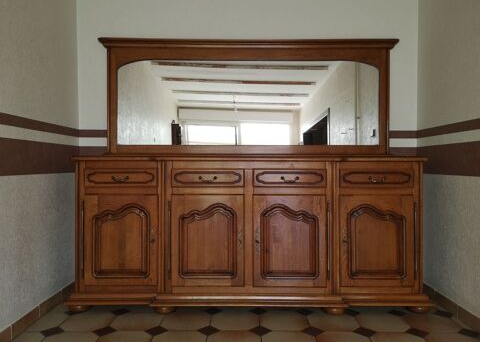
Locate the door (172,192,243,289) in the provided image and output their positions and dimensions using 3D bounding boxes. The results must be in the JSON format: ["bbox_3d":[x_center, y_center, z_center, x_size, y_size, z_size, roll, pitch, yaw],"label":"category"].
[{"bbox_3d":[-0.206,0.453,2.510,0.472,0.593,0.040,0,0,0],"label":"door"}]

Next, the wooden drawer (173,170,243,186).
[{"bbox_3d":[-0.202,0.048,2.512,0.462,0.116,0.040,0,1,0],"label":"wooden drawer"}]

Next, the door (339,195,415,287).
[{"bbox_3d":[0.887,0.458,2.534,0.490,0.599,0.030,0,1,0],"label":"door"}]

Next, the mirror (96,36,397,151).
[{"bbox_3d":[0.068,-0.548,2.892,2.185,0.853,0.100,0,1,0],"label":"mirror"}]

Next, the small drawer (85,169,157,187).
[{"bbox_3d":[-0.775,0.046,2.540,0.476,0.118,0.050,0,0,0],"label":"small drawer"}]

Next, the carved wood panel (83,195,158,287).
[{"bbox_3d":[-0.776,0.459,2.547,0.489,0.601,0.030,0,1,0],"label":"carved wood panel"}]

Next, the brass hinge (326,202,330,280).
[{"bbox_3d":[0.567,0.447,2.496,0.024,0.503,0.020,0,1,0],"label":"brass hinge"}]

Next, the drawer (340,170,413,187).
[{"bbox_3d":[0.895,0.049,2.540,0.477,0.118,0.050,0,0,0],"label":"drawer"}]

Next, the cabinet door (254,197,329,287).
[{"bbox_3d":[0.320,0.452,2.508,0.472,0.592,0.030,0,1,0],"label":"cabinet door"}]

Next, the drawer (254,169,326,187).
[{"bbox_3d":[0.322,0.046,2.510,0.448,0.097,0.025,0,0,0],"label":"drawer"}]

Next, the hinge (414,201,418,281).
[{"bbox_3d":[1.151,0.455,2.535,0.026,0.511,0.022,0,0,0],"label":"hinge"}]

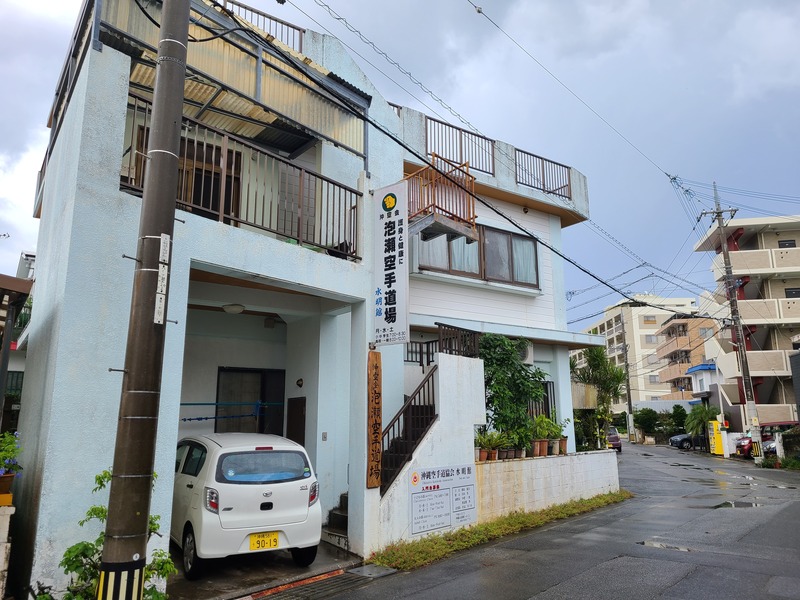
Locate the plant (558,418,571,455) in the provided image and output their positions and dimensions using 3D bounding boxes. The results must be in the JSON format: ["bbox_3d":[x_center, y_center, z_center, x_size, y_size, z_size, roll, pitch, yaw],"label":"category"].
[{"bbox_3d":[3.412,2.811,12.384,0.230,0.723,0.220,-10,-15,39],"label":"plant"}]

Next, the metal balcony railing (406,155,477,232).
[{"bbox_3d":[0.726,-1.827,11.401,1.370,1.180,1.040,11,-16,-44],"label":"metal balcony railing"}]

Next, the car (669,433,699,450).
[{"bbox_3d":[20.012,9.127,39.945,4.400,1.500,1.750,-1,-12,2],"label":"car"}]

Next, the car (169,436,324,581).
[{"bbox_3d":[-2.347,2.592,8.097,1.475,1.500,3.395,7,-13,-31],"label":"car"}]

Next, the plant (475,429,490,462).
[{"bbox_3d":[1.420,2.519,10.403,0.280,0.550,0.280,0,-12,0],"label":"plant"}]

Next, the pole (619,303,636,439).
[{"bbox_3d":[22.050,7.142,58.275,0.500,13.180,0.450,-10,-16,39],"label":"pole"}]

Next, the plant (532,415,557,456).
[{"bbox_3d":[2.935,2.779,12.292,0.420,0.800,0.450,-9,-15,38],"label":"plant"}]

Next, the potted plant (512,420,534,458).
[{"bbox_3d":[2.364,2.688,11.579,0.380,0.690,0.390,0,-12,0],"label":"potted plant"}]

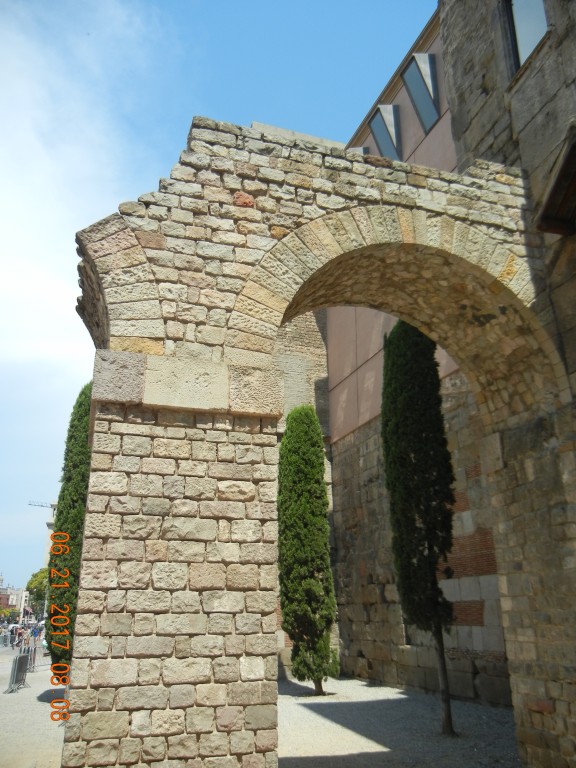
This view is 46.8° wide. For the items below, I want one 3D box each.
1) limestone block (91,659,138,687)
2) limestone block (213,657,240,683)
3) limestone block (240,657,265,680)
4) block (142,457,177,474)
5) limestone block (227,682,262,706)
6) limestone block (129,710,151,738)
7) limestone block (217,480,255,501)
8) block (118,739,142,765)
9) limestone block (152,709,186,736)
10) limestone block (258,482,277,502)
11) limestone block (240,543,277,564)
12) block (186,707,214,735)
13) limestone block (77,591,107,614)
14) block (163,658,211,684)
[{"bbox_3d":[-1.267,2.095,4.840,0.329,0.171,0.200,6,-21,-17],"label":"limestone block"},{"bbox_3d":[-0.506,2.253,5.256,0.210,0.187,0.180,6,-21,-17],"label":"limestone block"},{"bbox_3d":[-0.288,2.089,4.890,0.182,0.151,0.200,6,-21,-17],"label":"limestone block"},{"bbox_3d":[-1.120,0.720,5.697,0.290,0.136,0.200,6,-21,-16],"label":"block"},{"bbox_3d":[-0.351,2.347,5.058,0.253,0.159,0.200,6,-21,-17],"label":"limestone block"},{"bbox_3d":[-1.106,2.522,4.955,0.147,0.175,0.180,6,-21,-17],"label":"limestone block"},{"bbox_3d":[-0.464,0.939,5.742,0.329,0.173,0.180,6,-21,-17],"label":"limestone block"},{"bbox_3d":[-1.123,2.586,4.711,0.153,0.150,0.200,6,-21,-17],"label":"block"},{"bbox_3d":[-0.932,2.570,5.078,0.246,0.179,0.200,6,-21,-16],"label":"limestone block"},{"bbox_3d":[-0.184,0.887,5.359,0.157,0.159,0.200,6,-21,-17],"label":"limestone block"},{"bbox_3d":[-0.263,1.393,5.433,0.299,0.151,0.200,6,-21,-17],"label":"limestone block"},{"bbox_3d":[-0.693,2.590,5.147,0.208,0.184,0.200,6,-21,-16],"label":"block"},{"bbox_3d":[-1.511,1.680,5.119,0.204,0.160,0.180,6,-21,-17],"label":"limestone block"},{"bbox_3d":[-0.796,2.233,5.184,0.381,0.184,0.170,5,-21,-16],"label":"block"}]

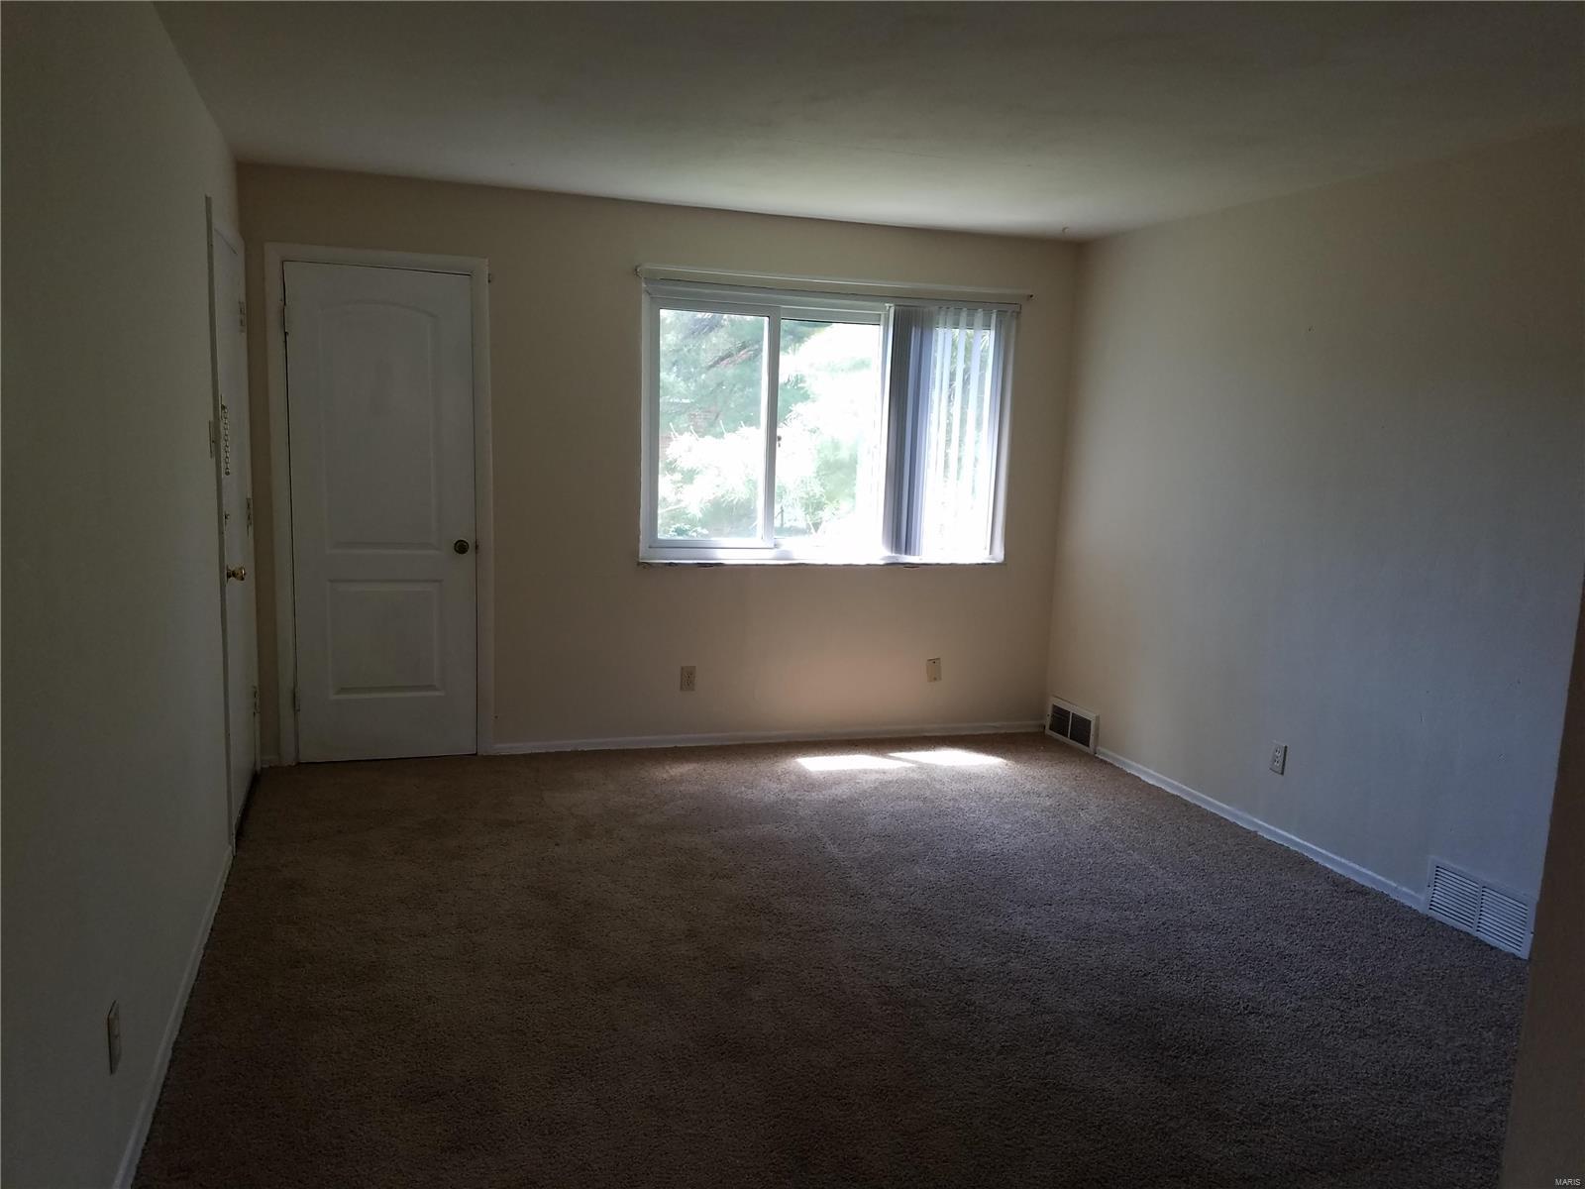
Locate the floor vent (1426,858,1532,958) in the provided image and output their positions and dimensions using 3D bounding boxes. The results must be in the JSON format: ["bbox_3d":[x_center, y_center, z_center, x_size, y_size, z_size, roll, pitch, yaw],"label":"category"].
[{"bbox_3d":[2.128,0.971,3.702,0.020,0.185,0.385,-1,9,-19],"label":"floor vent"}]

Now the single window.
[{"bbox_3d":[0.191,-0.767,5.564,1.845,1.235,0.100,-1,9,-19],"label":"single window"}]

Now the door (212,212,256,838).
[{"bbox_3d":[-2.014,-0.221,4.285,0.045,2.030,0.800,-1,9,-19],"label":"door"}]

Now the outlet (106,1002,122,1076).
[{"bbox_3d":[-1.256,0.823,2.206,0.011,0.114,0.070,-1,9,-19],"label":"outlet"}]

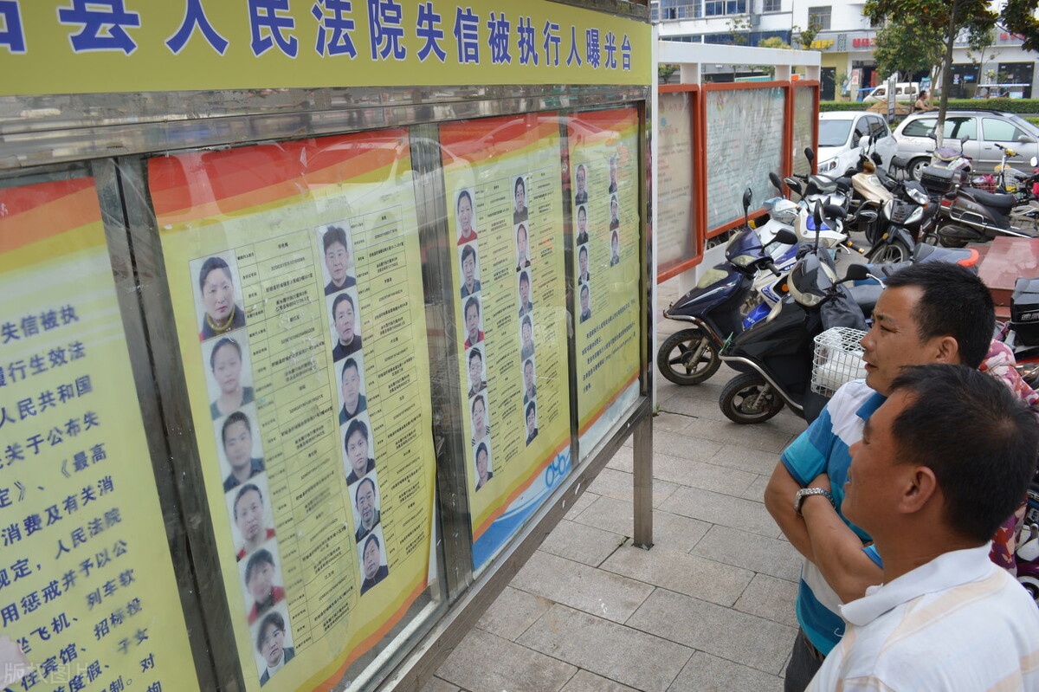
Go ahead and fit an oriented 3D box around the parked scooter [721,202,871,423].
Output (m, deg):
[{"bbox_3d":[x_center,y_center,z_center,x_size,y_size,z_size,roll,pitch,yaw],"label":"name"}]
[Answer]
[{"bbox_3d":[1.975,-0.040,4.314,1.820,1.250,0.700,5,19,27],"label":"parked scooter"}]

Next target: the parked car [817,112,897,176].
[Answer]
[{"bbox_3d":[6.146,-3.819,15.585,1.700,1.500,4.000,11,22,40],"label":"parked car"}]

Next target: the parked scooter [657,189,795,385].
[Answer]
[{"bbox_3d":[1.760,-0.256,5.076,1.800,1.250,0.700,5,19,27],"label":"parked scooter"}]

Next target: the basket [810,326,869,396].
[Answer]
[{"bbox_3d":[1.613,0.093,3.651,0.290,0.270,0.340,-17,21,-38],"label":"basket"}]

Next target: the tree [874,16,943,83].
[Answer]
[{"bbox_3d":[20.888,-14.931,41.977,3.600,5.700,3.600,8,20,33],"label":"tree"}]

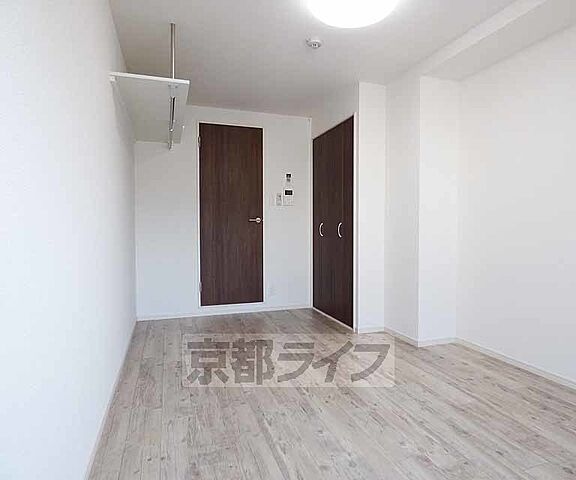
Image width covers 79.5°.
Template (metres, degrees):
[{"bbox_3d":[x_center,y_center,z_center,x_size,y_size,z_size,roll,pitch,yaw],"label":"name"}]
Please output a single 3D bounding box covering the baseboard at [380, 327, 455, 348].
[{"bbox_3d":[1.175,0.850,3.137,0.386,0.057,0.505,-1,2,-19],"label":"baseboard"}]

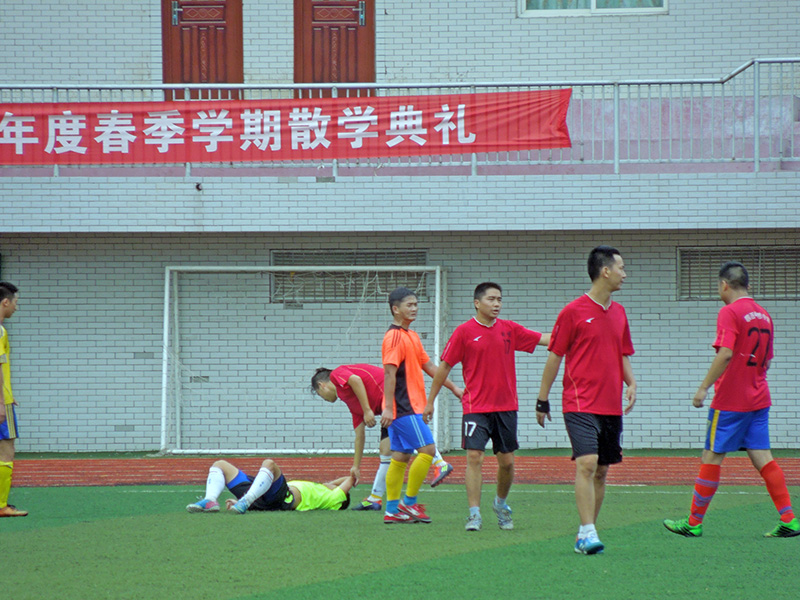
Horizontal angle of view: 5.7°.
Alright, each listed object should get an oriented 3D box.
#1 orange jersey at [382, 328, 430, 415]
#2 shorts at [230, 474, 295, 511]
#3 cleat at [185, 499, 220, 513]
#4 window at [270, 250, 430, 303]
[{"bbox_3d":[0.038,0.499,56.500,0.280,0.660,0.430,0,0,24],"label":"orange jersey"},{"bbox_3d":[-1.024,1.416,59.800,0.460,0.280,0.380,0,0,-7],"label":"shorts"},{"bbox_3d":[-1.465,1.532,60.300,0.275,0.105,0.100,0,0,-20],"label":"cleat"},{"bbox_3d":[-0.551,-0.259,89.200,1.760,0.580,0.120,0,0,0],"label":"window"}]

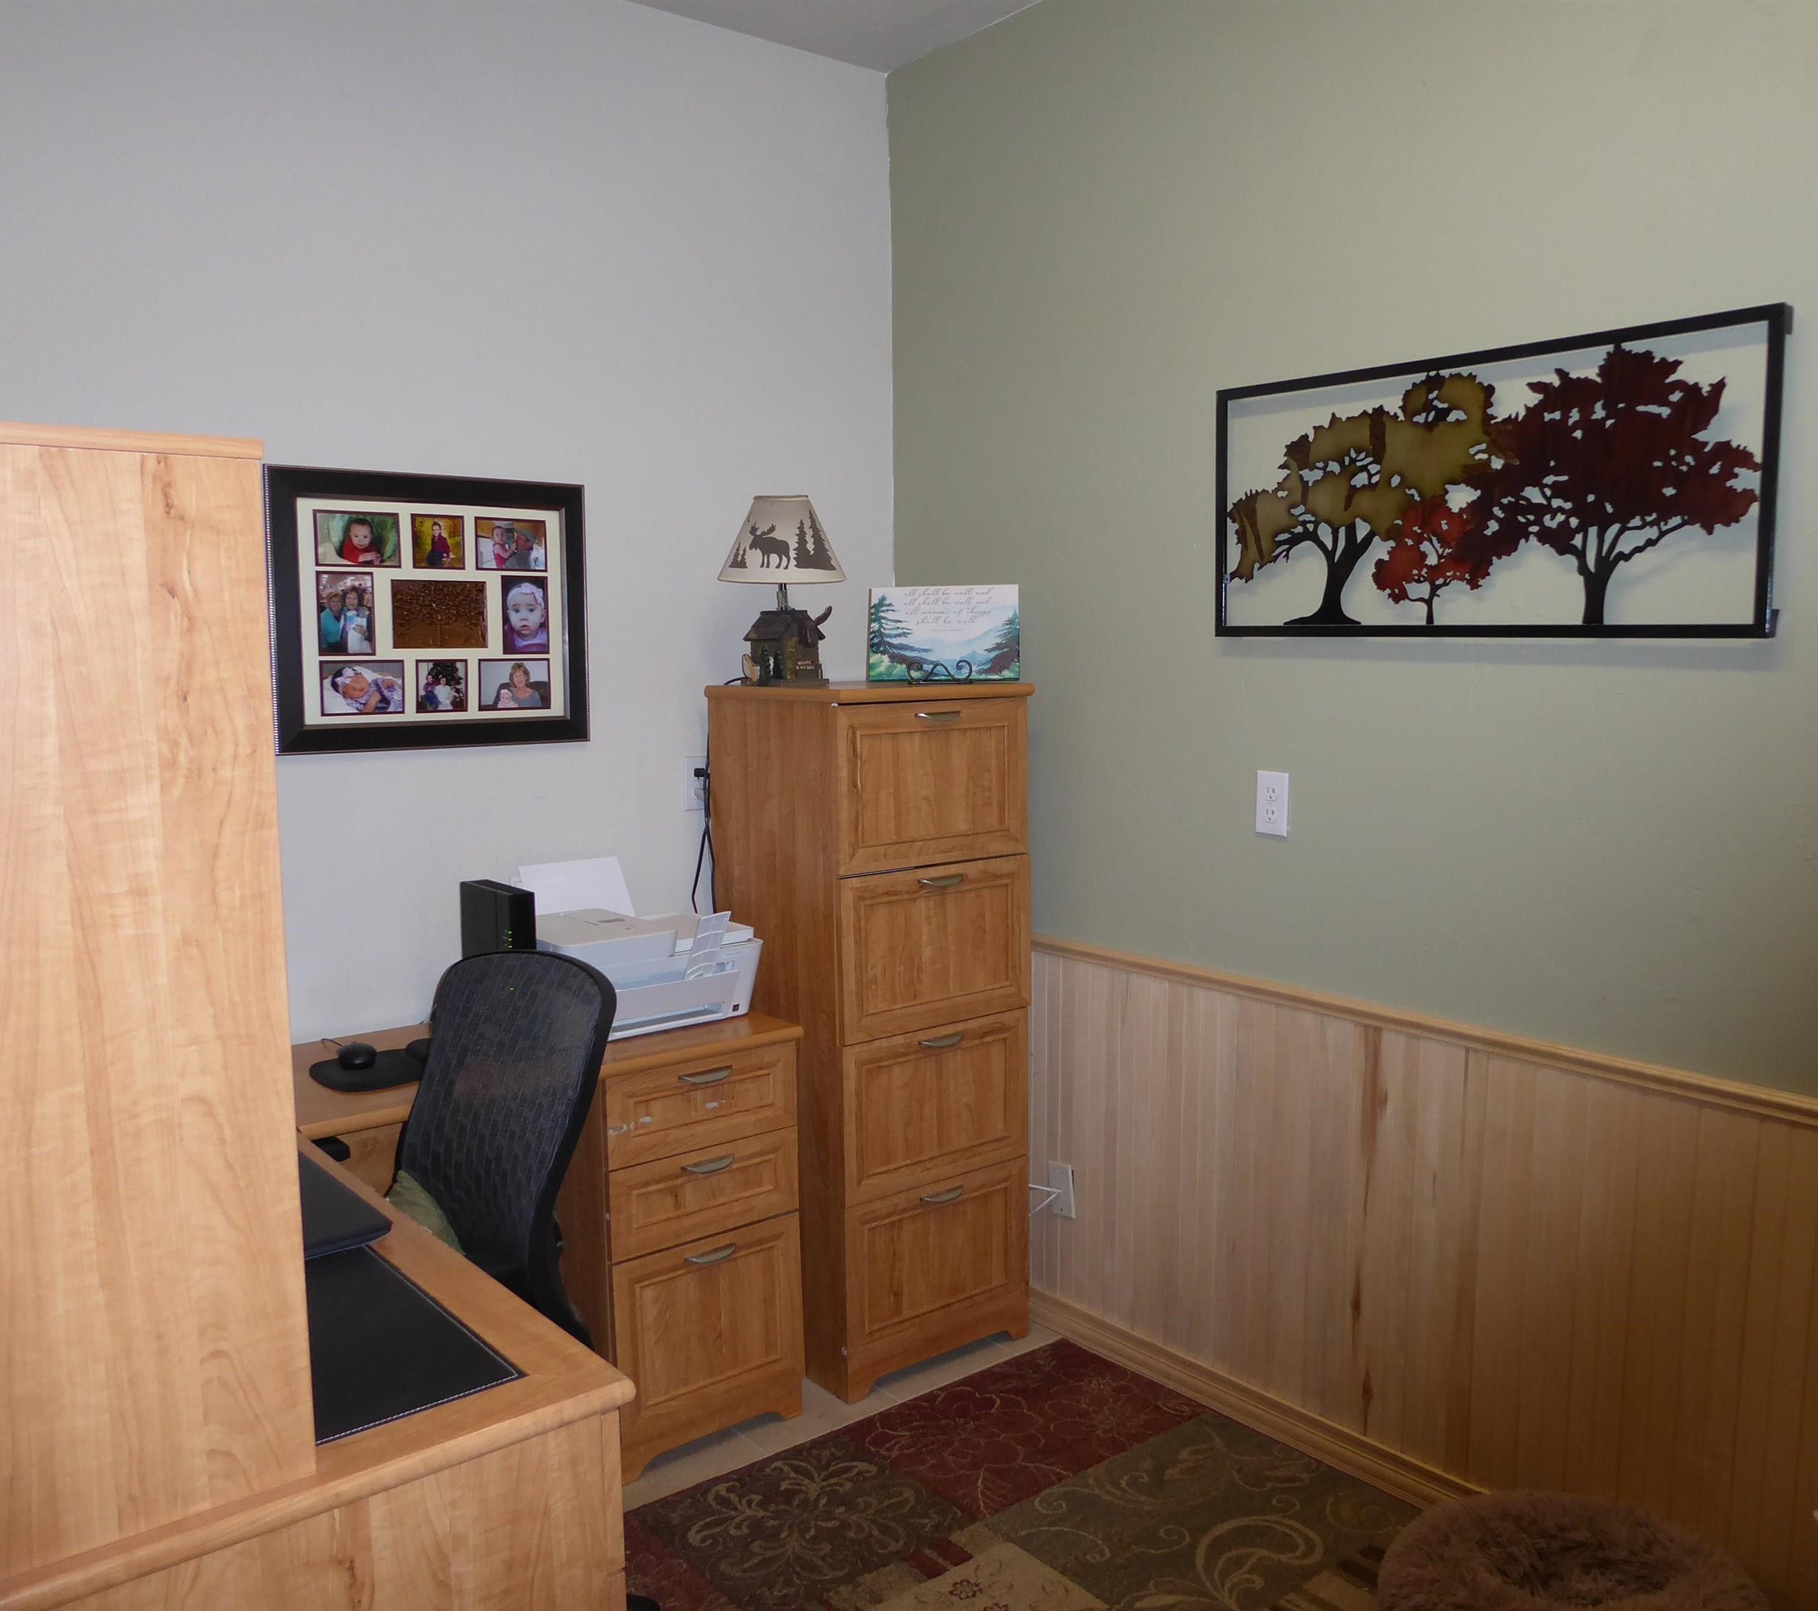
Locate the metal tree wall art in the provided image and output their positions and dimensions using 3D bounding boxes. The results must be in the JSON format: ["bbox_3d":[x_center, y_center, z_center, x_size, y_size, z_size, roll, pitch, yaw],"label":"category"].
[{"bbox_3d":[0.870,-0.486,2.361,0.032,0.443,0.946,-6,8,-39],"label":"metal tree wall art"}]

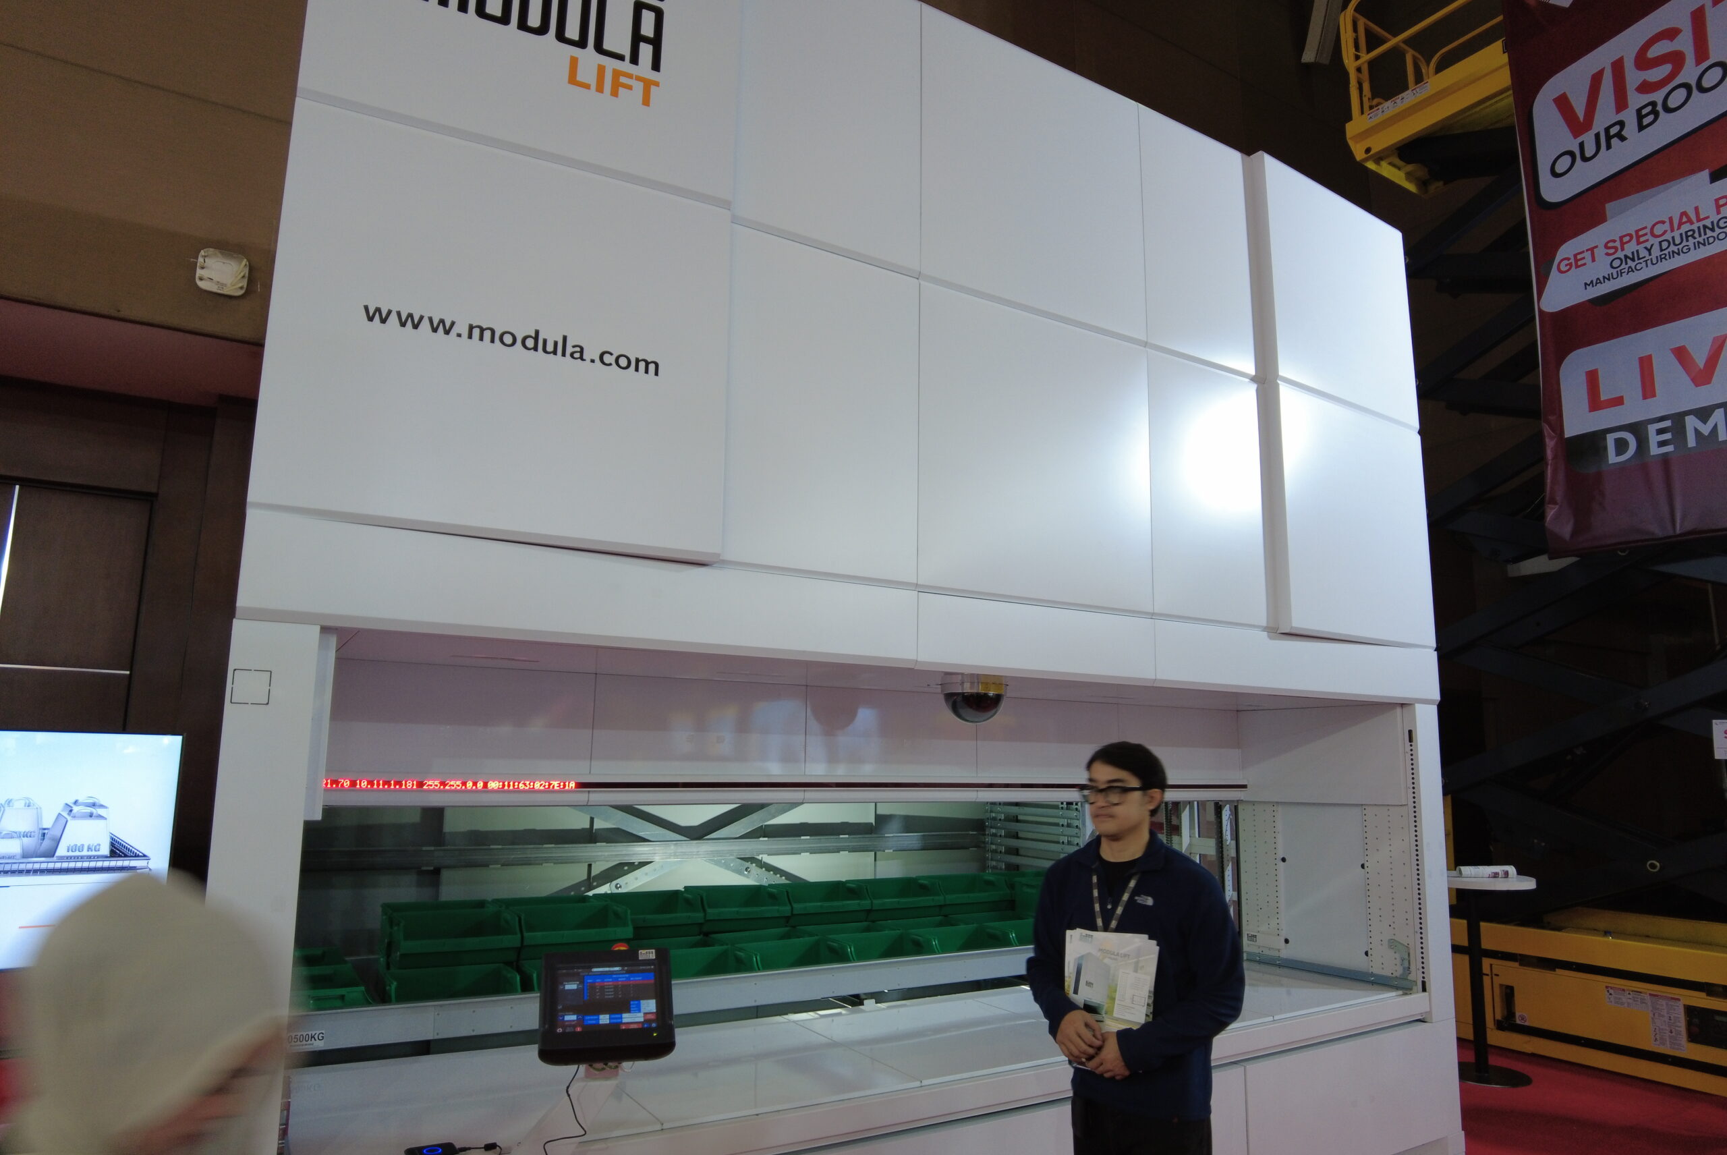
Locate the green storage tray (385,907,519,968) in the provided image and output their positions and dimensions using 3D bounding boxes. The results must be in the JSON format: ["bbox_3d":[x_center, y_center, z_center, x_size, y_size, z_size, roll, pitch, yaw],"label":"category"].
[{"bbox_3d":[-1.459,1.284,3.572,0.400,0.150,0.240,7,-11,-30],"label":"green storage tray"}]

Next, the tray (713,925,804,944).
[{"bbox_3d":[-0.423,1.622,4.264,0.400,0.168,0.238,7,-12,-30],"label":"tray"}]

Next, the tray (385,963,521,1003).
[{"bbox_3d":[-1.415,1.453,3.415,0.400,0.168,0.238,7,-12,-30],"label":"tray"}]

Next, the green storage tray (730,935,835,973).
[{"bbox_3d":[-0.291,1.587,4.057,0.400,0.168,0.238,7,-12,-30],"label":"green storage tray"}]

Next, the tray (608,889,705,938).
[{"bbox_3d":[-0.892,1.408,4.156,0.400,0.150,0.240,7,-11,-30],"label":"tray"}]

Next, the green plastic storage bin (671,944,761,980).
[{"bbox_3d":[-0.639,1.489,3.725,0.400,0.150,0.240,7,-11,-30],"label":"green plastic storage bin"}]

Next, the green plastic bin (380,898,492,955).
[{"bbox_3d":[-1.650,1.362,3.873,0.400,0.168,0.238,7,-12,-30],"label":"green plastic bin"}]

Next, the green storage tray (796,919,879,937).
[{"bbox_3d":[-0.069,1.600,4.313,0.400,0.150,0.240,7,-11,-30],"label":"green storage tray"}]

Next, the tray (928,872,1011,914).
[{"bbox_3d":[0.522,1.622,5.113,0.400,0.168,0.238,7,-12,-30],"label":"tray"}]

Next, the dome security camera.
[{"bbox_3d":[0.422,0.486,3.823,0.250,0.155,0.250,1,-10,0],"label":"dome security camera"}]

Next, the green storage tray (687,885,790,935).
[{"bbox_3d":[-0.544,1.449,4.355,0.400,0.150,0.240,7,-11,-30],"label":"green storage tray"}]

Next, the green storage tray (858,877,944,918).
[{"bbox_3d":[0.155,1.578,4.903,0.400,0.168,0.238,7,-12,-30],"label":"green storage tray"}]

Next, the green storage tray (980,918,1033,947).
[{"bbox_3d":[0.741,1.652,4.513,0.400,0.150,0.240,7,-11,-30],"label":"green storage tray"}]

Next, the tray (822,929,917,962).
[{"bbox_3d":[0.068,1.631,4.262,0.400,0.168,0.238,7,-12,-30],"label":"tray"}]

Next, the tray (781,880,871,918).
[{"bbox_3d":[-0.196,1.490,4.554,0.400,0.150,0.240,7,-11,-30],"label":"tray"}]

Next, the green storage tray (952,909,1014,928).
[{"bbox_3d":[0.627,1.683,4.710,0.400,0.150,0.240,7,-11,-30],"label":"green storage tray"}]

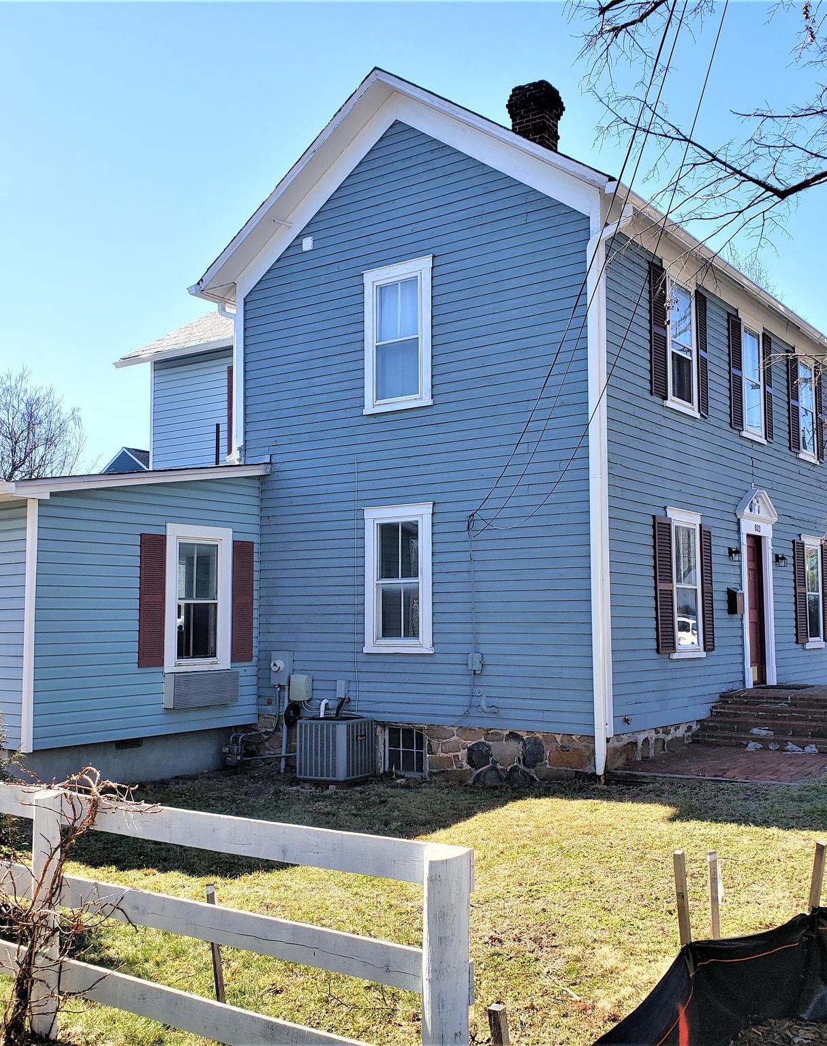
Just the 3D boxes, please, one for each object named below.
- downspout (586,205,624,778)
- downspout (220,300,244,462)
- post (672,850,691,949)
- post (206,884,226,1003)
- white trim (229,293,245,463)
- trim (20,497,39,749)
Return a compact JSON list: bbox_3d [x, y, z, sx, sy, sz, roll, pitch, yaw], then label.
[{"bbox_3d":[2.035,-0.359,10.747,0.439,5.832,0.100,-4,-7,37],"label":"downspout"},{"bbox_3d":[-2.582,-1.987,14.516,0.370,2.328,0.110,-4,-7,37],"label":"downspout"},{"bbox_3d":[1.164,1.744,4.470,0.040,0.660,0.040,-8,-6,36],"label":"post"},{"bbox_3d":[-0.840,1.870,4.523,0.040,0.600,0.040,-11,-6,36],"label":"post"},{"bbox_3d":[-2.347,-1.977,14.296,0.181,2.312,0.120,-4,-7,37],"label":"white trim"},{"bbox_3d":[-4.038,1.085,11.062,0.085,2.622,0.085,-4,-7,37],"label":"trim"}]

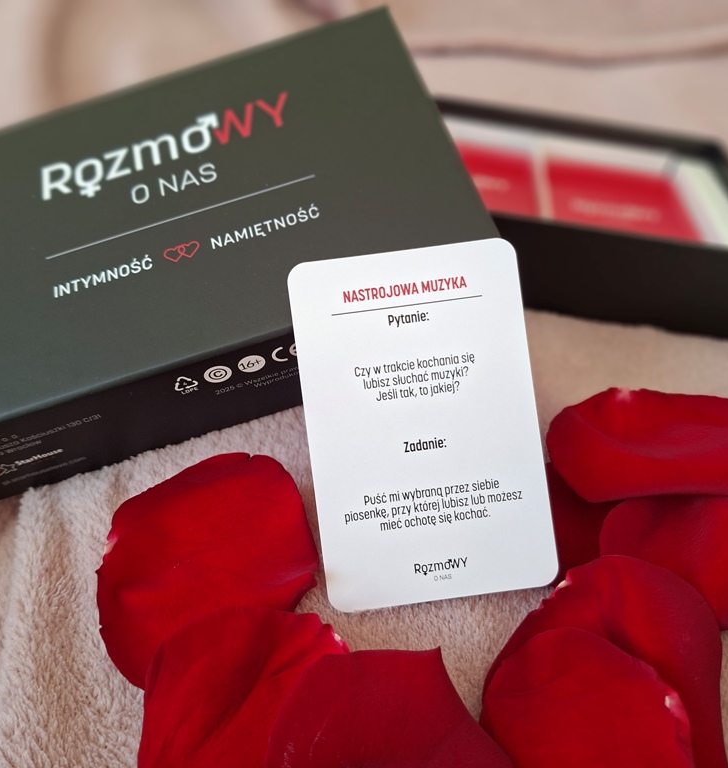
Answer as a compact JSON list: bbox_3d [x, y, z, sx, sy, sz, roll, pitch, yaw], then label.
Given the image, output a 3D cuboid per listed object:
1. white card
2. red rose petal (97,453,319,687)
[{"bbox_3d":[0.015,0.010,0.176,0.060,0.091,0.001,-7,-1,-1],"label":"white card"},{"bbox_3d":[-0.040,0.049,0.177,0.055,0.014,0.060,-7,49,-2],"label":"red rose petal"}]

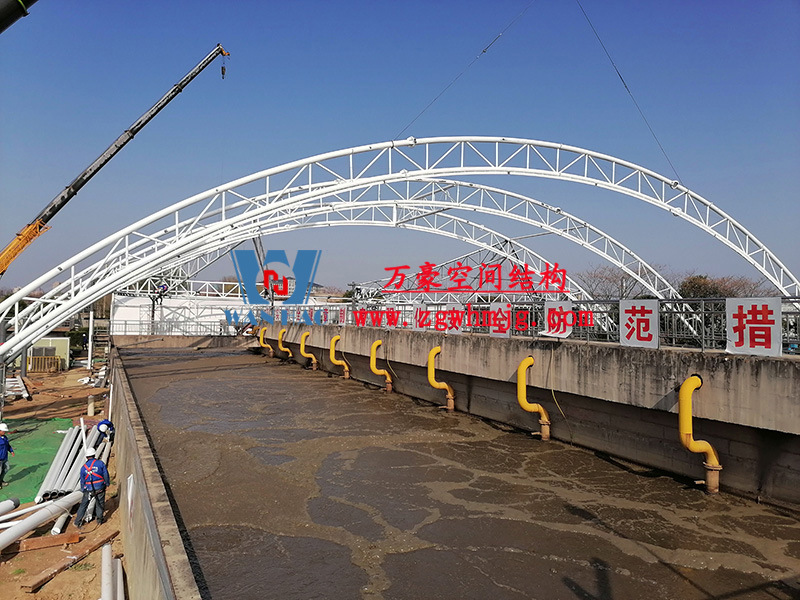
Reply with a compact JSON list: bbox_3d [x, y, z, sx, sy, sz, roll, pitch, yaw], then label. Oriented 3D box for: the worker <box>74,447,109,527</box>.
[{"bbox_3d":[-6.960,4.223,14.100,0.660,1.740,0.420,2,-1,-27],"label":"worker"}]

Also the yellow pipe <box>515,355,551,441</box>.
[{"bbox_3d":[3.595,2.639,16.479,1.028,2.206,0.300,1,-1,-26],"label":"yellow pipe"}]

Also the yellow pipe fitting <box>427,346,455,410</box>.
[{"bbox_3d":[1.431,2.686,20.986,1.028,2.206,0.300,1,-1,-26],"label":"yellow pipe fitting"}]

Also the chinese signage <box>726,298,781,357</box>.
[{"bbox_3d":[6.200,0.464,10.941,0.030,0.985,1.000,1,-1,-26],"label":"chinese signage"}]

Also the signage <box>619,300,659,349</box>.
[{"bbox_3d":[5.079,0.505,13.275,0.030,0.985,1.000,1,-1,-26],"label":"signage"}]

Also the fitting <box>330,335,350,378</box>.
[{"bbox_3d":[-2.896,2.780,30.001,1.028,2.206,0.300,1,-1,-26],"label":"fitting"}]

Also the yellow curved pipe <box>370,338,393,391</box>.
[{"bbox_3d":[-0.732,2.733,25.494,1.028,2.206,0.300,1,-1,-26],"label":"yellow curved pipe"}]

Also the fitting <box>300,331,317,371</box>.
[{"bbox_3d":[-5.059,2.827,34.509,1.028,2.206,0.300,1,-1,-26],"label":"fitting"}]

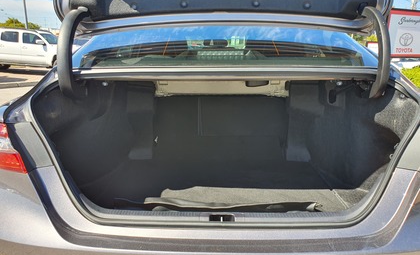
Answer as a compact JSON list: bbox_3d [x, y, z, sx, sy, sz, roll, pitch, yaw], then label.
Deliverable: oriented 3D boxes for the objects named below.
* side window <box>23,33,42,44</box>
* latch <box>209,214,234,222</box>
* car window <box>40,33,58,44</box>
[{"bbox_3d":[-6.861,-3.440,12.250,0.850,0.430,0.090,5,1,5],"label":"side window"},{"bbox_3d":[0.036,0.281,0.975,0.080,0.025,0.032,1,13,2],"label":"latch"},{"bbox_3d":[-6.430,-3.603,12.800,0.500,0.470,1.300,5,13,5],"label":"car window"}]

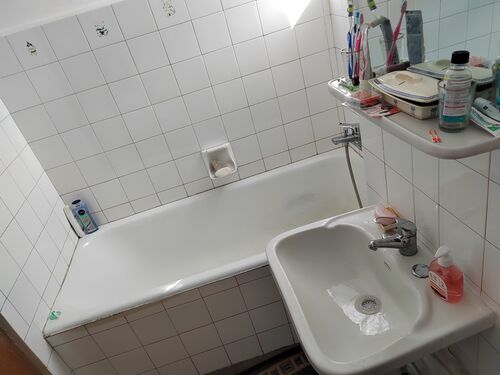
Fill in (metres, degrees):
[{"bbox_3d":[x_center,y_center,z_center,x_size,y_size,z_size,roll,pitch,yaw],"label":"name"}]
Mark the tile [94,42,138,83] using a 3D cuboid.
[{"bbox_3d":[-0.598,-0.564,1.488,0.150,0.150,0.010,-18,28,-3],"label":"tile"}]

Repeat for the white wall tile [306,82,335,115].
[{"bbox_3d":[0.375,-0.470,1.746,0.150,0.149,0.010,-18,27,-2],"label":"white wall tile"}]

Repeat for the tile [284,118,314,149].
[{"bbox_3d":[0.270,-0.295,1.819,0.150,0.150,0.010,-18,28,-2],"label":"tile"}]

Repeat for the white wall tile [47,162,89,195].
[{"bbox_3d":[-0.918,-0.046,1.675,0.149,0.147,0.010,-18,27,-2],"label":"white wall tile"}]

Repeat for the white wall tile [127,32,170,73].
[{"bbox_3d":[-0.459,-0.613,1.511,0.151,0.148,0.010,-18,27,-2],"label":"white wall tile"}]

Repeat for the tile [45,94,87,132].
[{"bbox_3d":[-0.844,-0.339,1.541,0.150,0.148,0.009,-18,27,-2],"label":"tile"}]

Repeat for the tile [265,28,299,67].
[{"bbox_3d":[0.155,-0.672,1.600,0.151,0.148,0.010,-18,27,-2],"label":"tile"}]

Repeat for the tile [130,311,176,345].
[{"bbox_3d":[-0.388,0.566,1.341,0.149,0.147,0.010,-18,27,-2],"label":"tile"}]

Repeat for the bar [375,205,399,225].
[{"bbox_3d":[0.450,0.092,1.096,0.073,0.027,0.047,-5,29,22],"label":"bar"}]

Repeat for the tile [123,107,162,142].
[{"bbox_3d":[-0.530,-0.314,1.640,0.150,0.149,0.010,-18,27,-2],"label":"tile"}]

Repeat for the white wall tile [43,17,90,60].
[{"bbox_3d":[-0.777,-0.642,1.411,0.150,0.145,0.010,-18,28,-3],"label":"white wall tile"}]

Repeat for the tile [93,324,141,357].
[{"bbox_3d":[-0.536,0.619,1.348,0.150,0.149,0.010,-18,27,-2],"label":"tile"}]

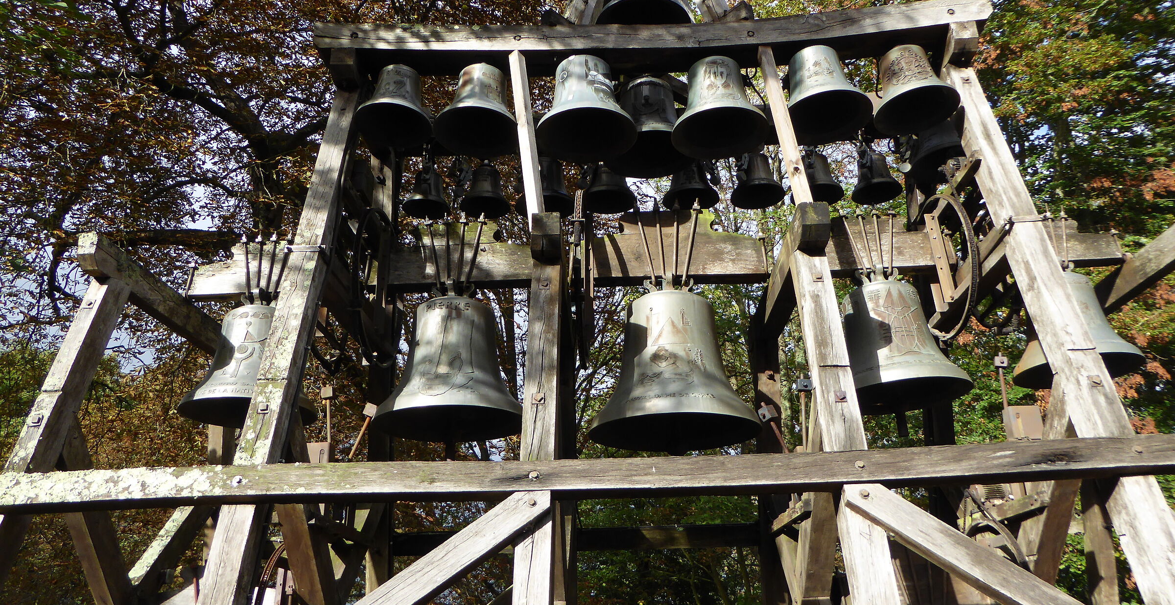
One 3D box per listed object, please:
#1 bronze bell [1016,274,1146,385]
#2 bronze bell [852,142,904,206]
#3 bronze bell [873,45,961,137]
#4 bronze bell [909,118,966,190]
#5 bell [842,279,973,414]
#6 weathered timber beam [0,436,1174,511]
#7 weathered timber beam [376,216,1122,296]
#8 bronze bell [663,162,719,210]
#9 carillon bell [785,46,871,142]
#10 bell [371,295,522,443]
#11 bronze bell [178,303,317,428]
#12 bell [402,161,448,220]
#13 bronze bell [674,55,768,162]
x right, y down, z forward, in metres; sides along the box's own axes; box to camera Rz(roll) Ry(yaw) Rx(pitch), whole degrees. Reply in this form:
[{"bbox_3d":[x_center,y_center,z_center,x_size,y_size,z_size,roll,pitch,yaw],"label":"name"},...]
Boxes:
[{"bbox_3d":[3.012,0.140,5.142,0.730,0.627,0.730,-2,-22,2],"label":"bronze bell"},{"bbox_3d":[2.195,-0.986,6.252,0.359,0.340,0.359,-2,-22,1],"label":"bronze bell"},{"bbox_3d":[2.276,-1.552,5.734,0.564,0.486,0.564,-2,-22,2],"label":"bronze bell"},{"bbox_3d":[2.526,-1.179,5.771,0.522,0.470,0.522,-2,-22,1],"label":"bronze bell"},{"bbox_3d":[1.942,0.255,5.221,0.829,0.717,0.829,-2,-22,1],"label":"bell"},{"bbox_3d":[0.339,0.893,4.145,6.929,0.168,0.133,-1,-36,1],"label":"weathered timber beam"},{"bbox_3d":[1.029,-0.370,5.506,4.889,0.440,0.180,-2,-22,1],"label":"weathered timber beam"},{"bbox_3d":[0.752,-0.904,5.974,0.380,0.327,0.380,-2,-22,2],"label":"bronze bell"},{"bbox_3d":[1.654,-1.524,5.768,0.629,0.521,0.629,-1,-22,1],"label":"carillon bell"},{"bbox_3d":[-0.853,0.390,5.209,0.978,0.807,0.978,-2,-22,2],"label":"bell"},{"bbox_3d":[-2.132,0.387,5.264,0.829,0.696,0.829,-2,-22,2],"label":"bronze bell"},{"bbox_3d":[-1.240,-0.861,6.315,0.354,0.318,0.354,-2,-22,1],"label":"bell"},{"bbox_3d":[0.850,-1.325,5.379,0.623,0.514,0.623,-2,-22,1],"label":"bronze bell"}]

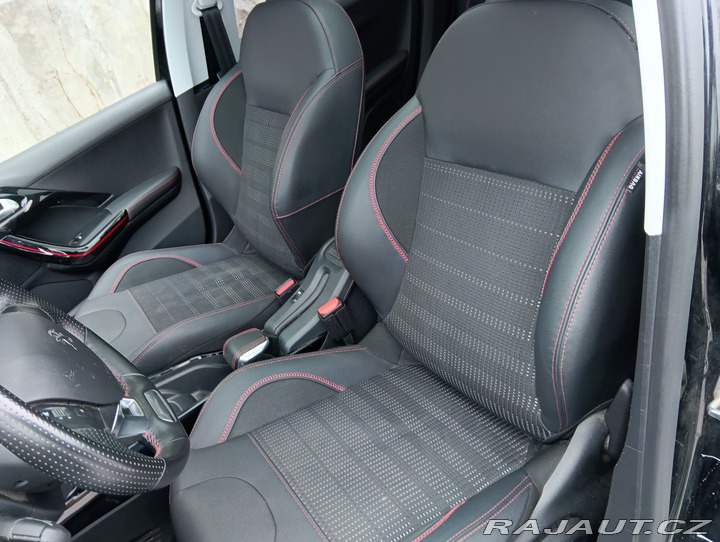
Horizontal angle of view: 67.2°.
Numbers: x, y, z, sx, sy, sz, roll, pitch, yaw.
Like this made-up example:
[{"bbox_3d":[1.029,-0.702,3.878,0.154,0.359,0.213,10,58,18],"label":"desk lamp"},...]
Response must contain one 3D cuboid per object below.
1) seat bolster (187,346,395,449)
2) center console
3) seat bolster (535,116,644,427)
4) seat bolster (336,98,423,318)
[{"bbox_3d":[-0.140,0.244,1.076,0.410,0.105,0.140,-26,34,-27],"label":"seat bolster"},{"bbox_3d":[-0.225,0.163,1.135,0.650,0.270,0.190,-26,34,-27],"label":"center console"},{"bbox_3d":[0.309,0.031,0.721,0.180,0.460,0.125,-7,24,-36],"label":"seat bolster"},{"bbox_3d":[0.044,-0.103,1.033,0.170,0.465,0.125,-7,24,-36],"label":"seat bolster"}]

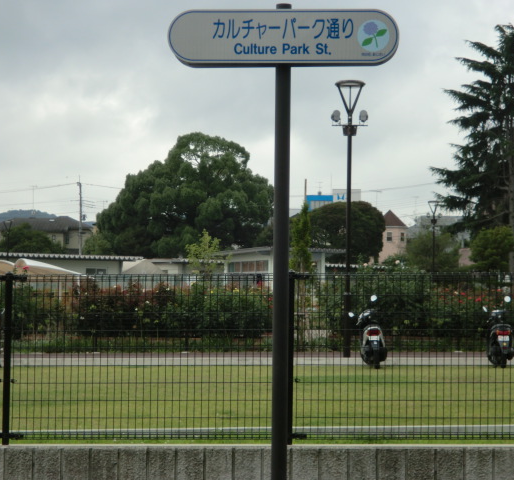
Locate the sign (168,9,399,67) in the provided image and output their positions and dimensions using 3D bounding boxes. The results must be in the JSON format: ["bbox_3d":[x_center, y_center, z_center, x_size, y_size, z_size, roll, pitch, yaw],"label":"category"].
[{"bbox_3d":[0.135,-1.024,8.530,1.170,0.272,0.130,1,-2,3],"label":"sign"}]

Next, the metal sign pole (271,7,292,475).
[{"bbox_3d":[0.126,0.236,8.550,0.078,2.870,0.078,1,-2,3],"label":"metal sign pole"}]

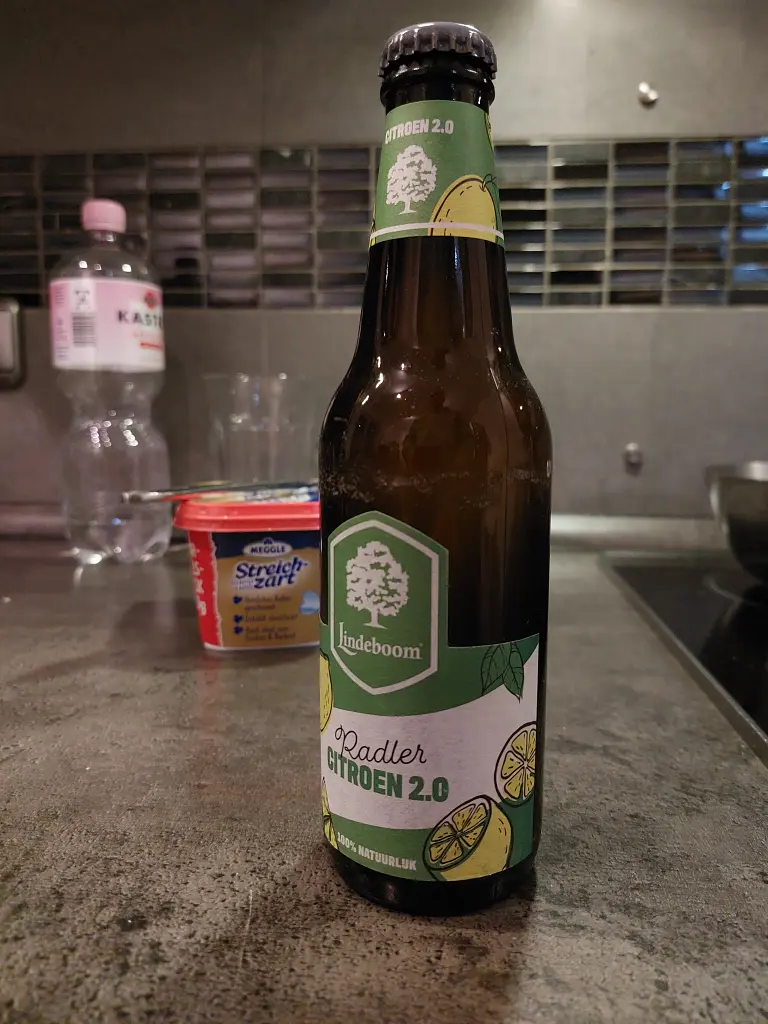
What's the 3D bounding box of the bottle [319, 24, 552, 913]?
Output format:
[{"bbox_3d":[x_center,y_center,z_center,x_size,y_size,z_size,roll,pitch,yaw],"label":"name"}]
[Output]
[{"bbox_3d":[0.013,-0.010,0.188,0.061,0.207,0.061,4,8,28],"label":"bottle"}]

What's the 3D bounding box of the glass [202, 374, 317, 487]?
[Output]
[{"bbox_3d":[-0.090,-0.025,0.534,0.086,0.147,0.086,-1,8,-9],"label":"glass"}]

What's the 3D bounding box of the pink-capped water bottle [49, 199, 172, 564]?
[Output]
[{"bbox_3d":[-0.224,-0.101,0.586,0.085,0.285,0.085,2,8,17],"label":"pink-capped water bottle"}]

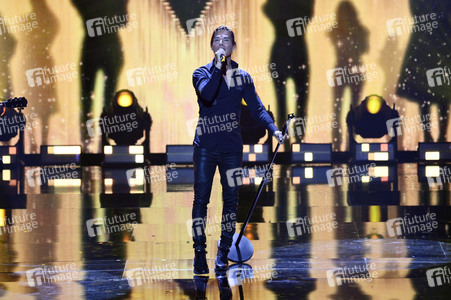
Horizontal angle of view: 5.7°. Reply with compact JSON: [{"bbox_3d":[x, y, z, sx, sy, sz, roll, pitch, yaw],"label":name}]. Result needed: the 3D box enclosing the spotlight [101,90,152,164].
[{"bbox_3d":[-0.870,-0.205,39.600,0.460,0.640,0.430,-1,6,0],"label":"spotlight"}]

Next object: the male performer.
[{"bbox_3d":[0.100,0.000,32.300,0.680,1.770,0.500,-1,6,-4],"label":"male performer"}]

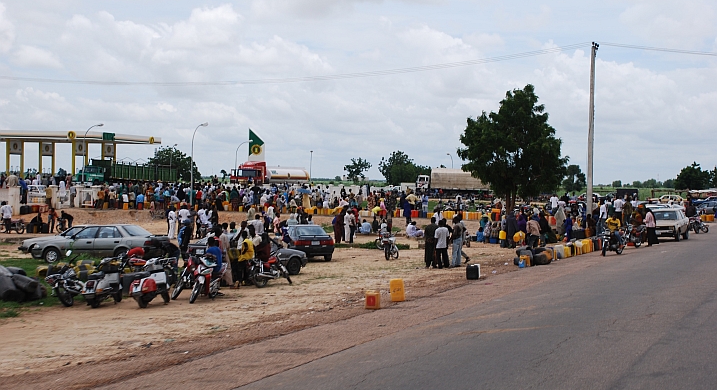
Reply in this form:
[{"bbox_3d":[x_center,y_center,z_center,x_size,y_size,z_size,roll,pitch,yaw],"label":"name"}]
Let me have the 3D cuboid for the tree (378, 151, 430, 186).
[{"bbox_3d":[8.904,-4.035,220.000,10.000,8.700,9.200,1,1,0],"label":"tree"}]

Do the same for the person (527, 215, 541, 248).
[{"bbox_3d":[7.852,1.613,51.000,0.520,1.520,0.450,1,1,6],"label":"person"}]

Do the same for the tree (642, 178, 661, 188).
[{"bbox_3d":[154.738,-6.553,599.964,9.500,5.400,8.500,1,1,0],"label":"tree"}]

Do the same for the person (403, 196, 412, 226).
[{"bbox_3d":[2.814,0.898,65.000,0.520,1.720,0.360,1,1,12],"label":"person"}]

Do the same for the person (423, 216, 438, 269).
[{"bbox_3d":[2.471,1.651,39.000,0.520,1.740,0.360,1,1,18],"label":"person"}]

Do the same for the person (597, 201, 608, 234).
[{"bbox_3d":[12.282,1.232,56.989,0.420,1.700,0.480,1,1,-37],"label":"person"}]

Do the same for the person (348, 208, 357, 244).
[{"bbox_3d":[-0.253,1.604,57.500,0.320,1.700,0.480,2,1,30],"label":"person"}]

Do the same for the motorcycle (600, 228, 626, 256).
[{"bbox_3d":[9.248,1.701,41.300,0.750,1.080,1.950,2,1,37],"label":"motorcycle"}]

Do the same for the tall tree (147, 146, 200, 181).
[{"bbox_3d":[-33.367,-4.734,205.000,9.800,8.500,9.200,1,1,0],"label":"tall tree"}]

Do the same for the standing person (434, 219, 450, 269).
[{"bbox_3d":[2.845,1.677,38.500,0.500,1.660,0.320,1,1,7],"label":"standing person"}]

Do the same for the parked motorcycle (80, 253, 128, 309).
[{"bbox_3d":[-5.854,2.013,26.300,0.700,1.100,1.780,1,1,15],"label":"parked motorcycle"}]

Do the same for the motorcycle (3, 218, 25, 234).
[{"bbox_3d":[-18.904,1.571,61.993,1.950,1.080,0.750,2,1,42],"label":"motorcycle"}]

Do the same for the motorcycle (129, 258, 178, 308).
[{"bbox_3d":[-4.837,2.090,26.945,0.670,1.090,1.740,2,1,18],"label":"motorcycle"}]

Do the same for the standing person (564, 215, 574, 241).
[{"bbox_3d":[10.767,1.616,58.000,0.450,1.420,0.380,1,1,18],"label":"standing person"}]

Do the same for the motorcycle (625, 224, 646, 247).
[{"bbox_3d":[11.413,1.687,47.000,0.750,1.080,1.950,1,1,25],"label":"motorcycle"}]

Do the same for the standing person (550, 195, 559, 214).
[{"bbox_3d":[11.226,0.772,65.000,0.500,1.720,0.320,1,1,9],"label":"standing person"}]

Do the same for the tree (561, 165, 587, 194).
[{"bbox_3d":[57.012,-4.170,300.000,6.200,7.600,6.200,1,1,0],"label":"tree"}]

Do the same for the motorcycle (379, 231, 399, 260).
[{"bbox_3d":[1.154,1.869,43.300,0.750,1.080,1.920,1,1,18],"label":"motorcycle"}]

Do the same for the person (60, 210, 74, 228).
[{"bbox_3d":[-16.114,1.426,62.992,0.750,1.250,0.500,1,1,-18],"label":"person"}]

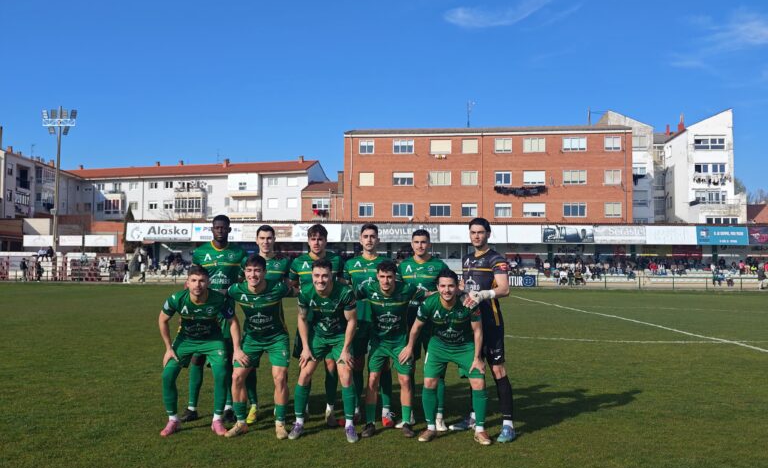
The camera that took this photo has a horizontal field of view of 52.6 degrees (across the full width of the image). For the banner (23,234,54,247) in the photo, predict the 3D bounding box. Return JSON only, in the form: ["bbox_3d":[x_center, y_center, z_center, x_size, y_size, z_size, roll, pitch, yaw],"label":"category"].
[{"bbox_3d":[-30.701,0.631,69.000,2.700,0.980,0.080,0,-2,6],"label":"banner"}]

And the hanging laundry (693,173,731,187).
[{"bbox_3d":[33.340,-5.524,79.000,3.750,1.350,0.550,0,-3,1],"label":"hanging laundry"}]

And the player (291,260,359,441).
[{"bbox_3d":[-0.497,0.918,6.412,0.570,1.480,0.550,1,-2,-1],"label":"player"}]

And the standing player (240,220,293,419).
[{"bbox_3d":[-1.052,0.783,6.989,0.560,1.790,0.360,1,-2,-3],"label":"standing player"}]

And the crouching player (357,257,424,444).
[{"bbox_3d":[0.046,0.936,6.582,0.560,1.470,0.550,1,-2,0],"label":"crouching player"}]

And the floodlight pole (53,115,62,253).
[{"bbox_3d":[-26.910,-3.091,64.000,0.350,14.200,0.350,1,-3,-18],"label":"floodlight pole"}]

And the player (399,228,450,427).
[{"bbox_3d":[0.352,0.834,6.920,0.520,1.760,0.420,0,-3,9],"label":"player"}]

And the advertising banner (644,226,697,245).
[{"bbox_3d":[22.980,0.144,62.000,3.900,1.460,0.100,0,-2,7],"label":"advertising banner"}]

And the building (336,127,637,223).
[{"bbox_3d":[9.985,-2.767,76.199,26.000,14.500,11.000,0,-2,9],"label":"building"}]

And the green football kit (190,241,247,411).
[{"bbox_3d":[-1.542,0.852,7.150,0.530,1.560,0.320,1,-2,-8],"label":"green football kit"}]

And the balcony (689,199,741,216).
[{"bbox_3d":[34.059,-2.706,79.300,4.500,1.700,2.300,0,-2,7],"label":"balcony"}]

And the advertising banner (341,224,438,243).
[{"bbox_3d":[0.543,-0.056,62.469,7.934,1.448,0.100,0,-2,3],"label":"advertising banner"}]

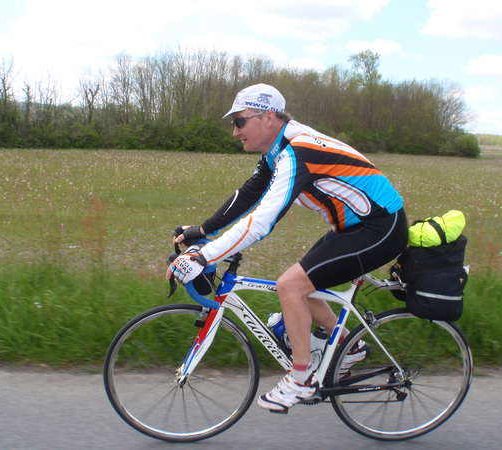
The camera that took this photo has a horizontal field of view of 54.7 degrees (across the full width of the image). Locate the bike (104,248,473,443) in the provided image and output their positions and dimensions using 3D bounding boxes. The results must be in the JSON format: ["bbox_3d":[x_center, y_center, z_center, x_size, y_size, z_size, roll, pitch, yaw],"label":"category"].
[{"bbox_3d":[0.205,0.535,2.123,1.655,0.950,0.440,2,12,-6],"label":"bike"}]

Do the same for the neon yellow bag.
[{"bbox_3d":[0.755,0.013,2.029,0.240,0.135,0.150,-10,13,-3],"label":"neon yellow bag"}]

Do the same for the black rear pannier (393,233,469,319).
[{"bbox_3d":[0.757,0.198,2.076,0.255,0.335,0.270,2,12,-6],"label":"black rear pannier"}]

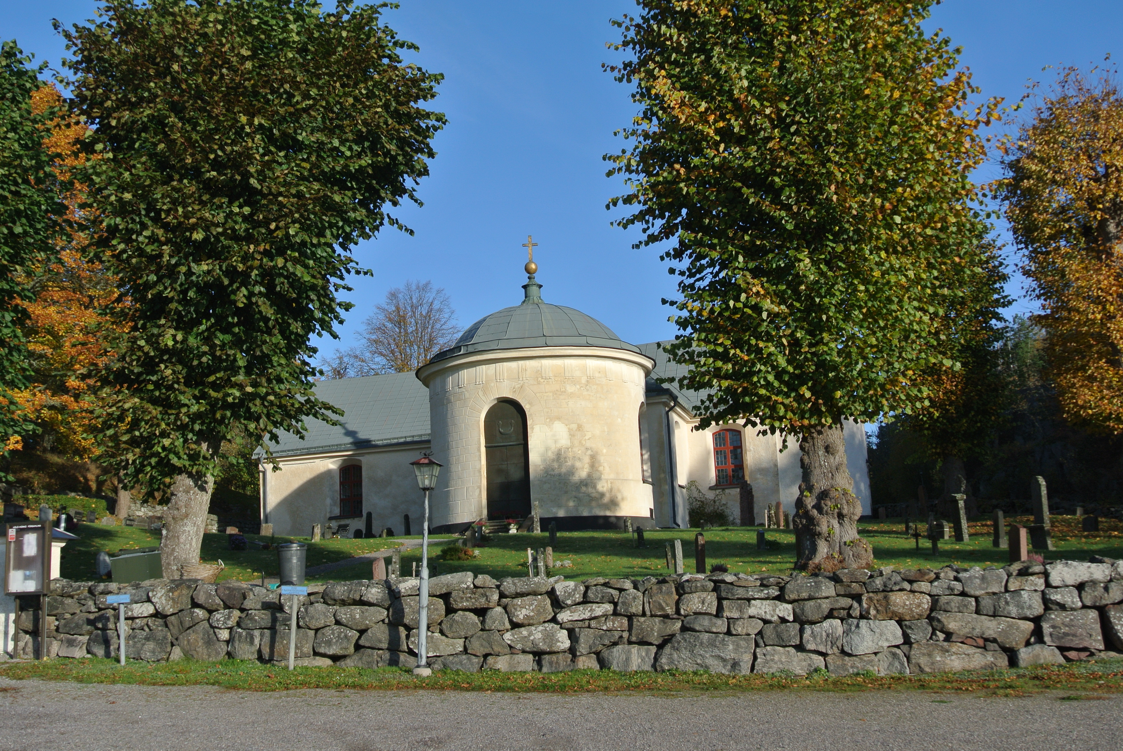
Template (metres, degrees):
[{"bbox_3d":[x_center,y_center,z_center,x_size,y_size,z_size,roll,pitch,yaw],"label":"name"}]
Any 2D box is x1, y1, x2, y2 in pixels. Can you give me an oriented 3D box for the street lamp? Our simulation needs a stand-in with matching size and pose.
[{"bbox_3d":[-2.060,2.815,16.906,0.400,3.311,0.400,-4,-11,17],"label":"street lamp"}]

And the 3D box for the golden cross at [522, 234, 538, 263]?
[{"bbox_3d":[-1.379,-5.850,51.482,0.732,1.238,0.130,-5,-11,15],"label":"golden cross"}]

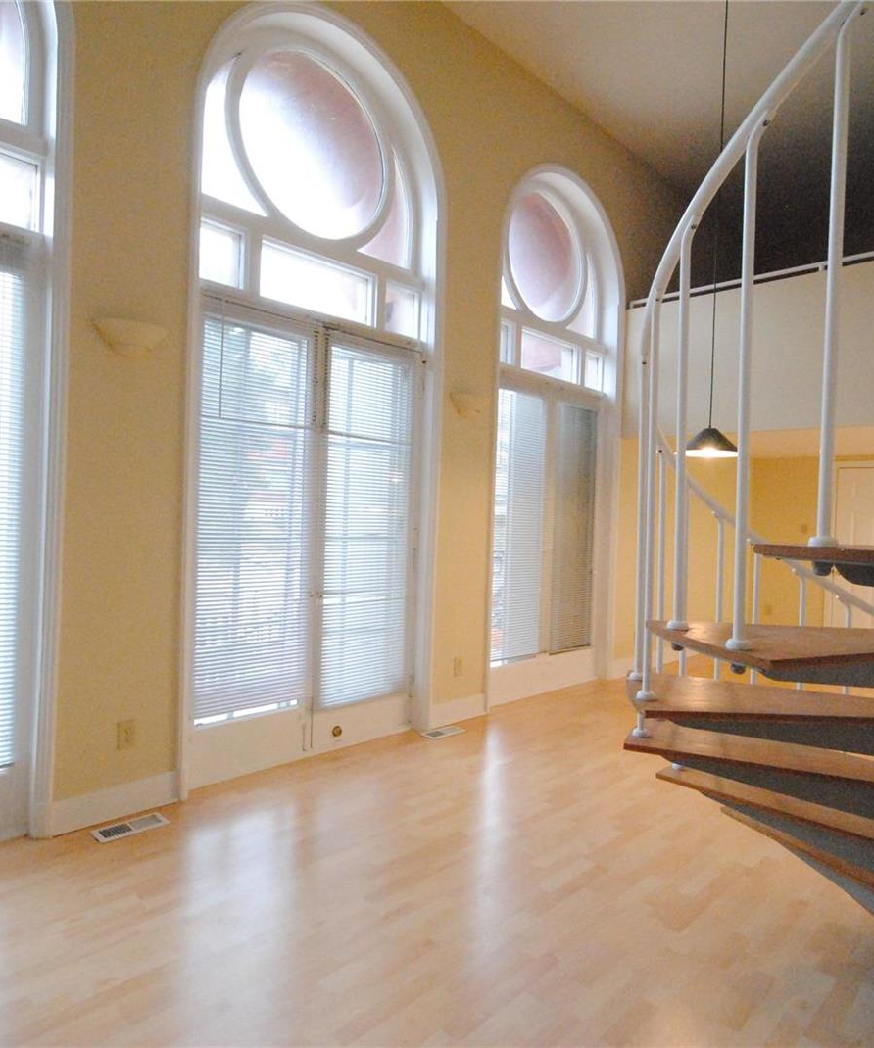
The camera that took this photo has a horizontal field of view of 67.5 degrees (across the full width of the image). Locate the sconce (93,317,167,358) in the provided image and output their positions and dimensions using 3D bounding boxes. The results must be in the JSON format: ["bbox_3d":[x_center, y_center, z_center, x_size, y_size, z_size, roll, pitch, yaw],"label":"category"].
[{"bbox_3d":[-1.301,-0.798,2.827,0.302,0.120,0.124,1,1,-44],"label":"sconce"}]

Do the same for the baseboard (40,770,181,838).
[{"bbox_3d":[-1.409,1.227,2.895,0.550,0.146,0.020,1,1,-44],"label":"baseboard"}]

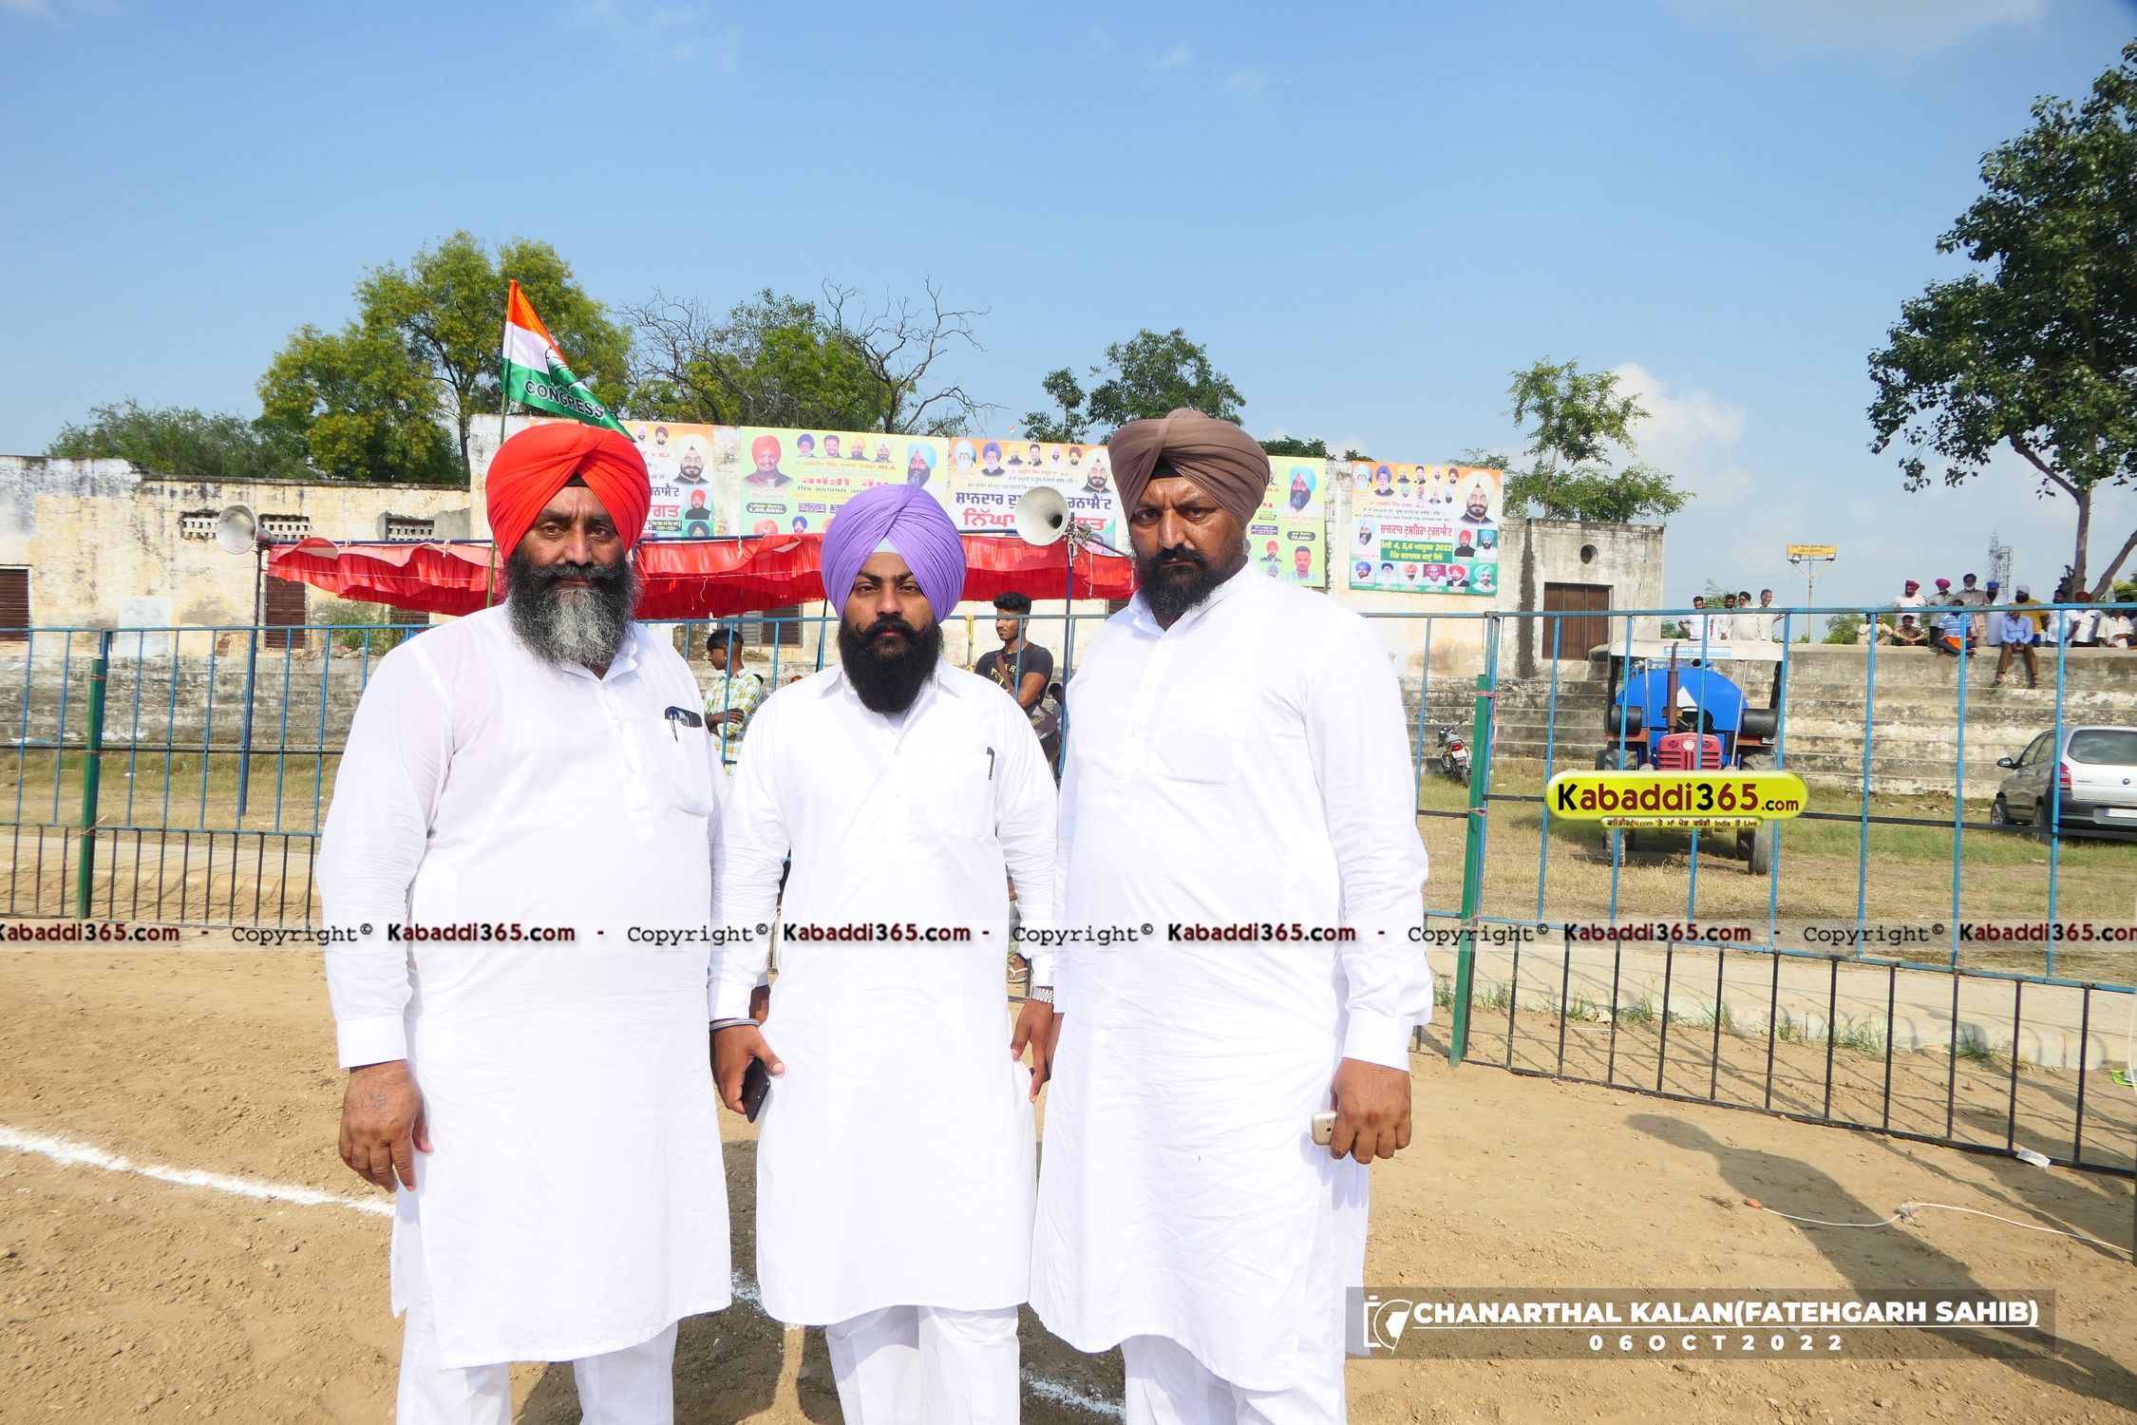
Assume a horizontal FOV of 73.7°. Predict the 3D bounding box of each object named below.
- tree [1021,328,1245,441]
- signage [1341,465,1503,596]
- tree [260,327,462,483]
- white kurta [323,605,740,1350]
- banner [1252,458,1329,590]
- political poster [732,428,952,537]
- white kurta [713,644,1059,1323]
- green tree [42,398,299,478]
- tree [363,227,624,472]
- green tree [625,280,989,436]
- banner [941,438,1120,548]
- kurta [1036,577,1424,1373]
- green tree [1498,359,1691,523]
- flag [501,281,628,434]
[{"bbox_3d":[1.578,-4.467,37.116,5.810,11.020,5.520,1,1,2],"label":"tree"},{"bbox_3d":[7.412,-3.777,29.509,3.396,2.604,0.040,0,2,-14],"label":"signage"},{"bbox_3d":[-17.757,-4.556,35.656,5.117,10.207,5.300,1,2,0],"label":"tree"},{"bbox_3d":[-0.766,0.350,2.060,0.590,1.005,0.420,0,2,-34],"label":"white kurta"},{"bbox_3d":[3.180,-3.682,27.000,3.600,2.450,0.050,1,1,-13],"label":"banner"},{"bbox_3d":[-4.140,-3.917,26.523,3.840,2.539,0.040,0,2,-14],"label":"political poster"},{"bbox_3d":[-0.278,0.399,2.190,0.518,0.953,0.330,1,1,-7],"label":"white kurta"},{"bbox_3d":[-26.339,-4.365,42.102,8.170,9.690,7.760,0,1,-32],"label":"green tree"},{"bbox_3d":[-14.214,-5.477,35.132,6.520,12.610,6.200,0,1,-22],"label":"tree"},{"bbox_3d":[-6.874,-5.289,37.181,9.453,11.901,8.000,1,2,0],"label":"green tree"},{"bbox_3d":[-0.655,-3.914,27.423,3.247,2.545,0.040,0,2,-14],"label":"banner"},{"bbox_3d":[0.228,0.346,2.120,0.612,1.128,0.420,2,1,32],"label":"kurta"},{"bbox_3d":[12.287,-3.516,33.601,4.510,9.620,4.290,1,1,20],"label":"green tree"},{"bbox_3d":[-2.469,-1.736,7.000,0.640,0.760,0.200,1,2,-6],"label":"flag"}]

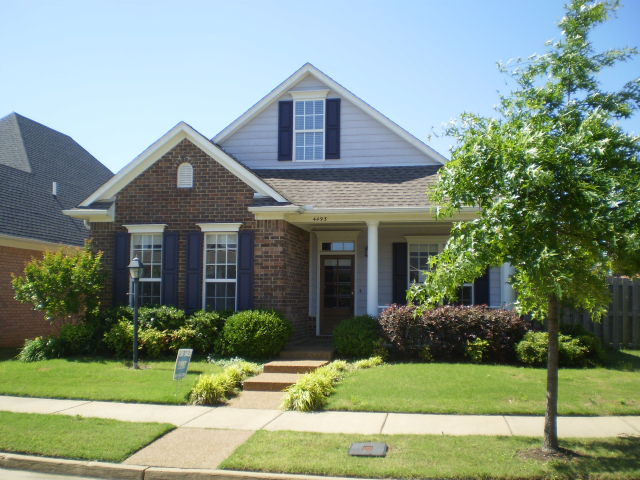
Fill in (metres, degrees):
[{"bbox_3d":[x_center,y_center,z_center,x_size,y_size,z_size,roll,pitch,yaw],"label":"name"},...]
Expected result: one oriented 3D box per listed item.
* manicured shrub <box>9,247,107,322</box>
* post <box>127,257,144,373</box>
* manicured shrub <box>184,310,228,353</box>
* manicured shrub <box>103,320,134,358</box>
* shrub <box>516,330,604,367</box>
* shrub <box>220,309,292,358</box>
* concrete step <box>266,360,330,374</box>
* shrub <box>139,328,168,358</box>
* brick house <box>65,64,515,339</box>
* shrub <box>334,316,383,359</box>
[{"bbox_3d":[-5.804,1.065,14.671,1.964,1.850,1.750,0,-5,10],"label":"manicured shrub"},{"bbox_3d":[-3.549,1.401,12.866,0.280,2.170,0.280,0,-5,9],"label":"post"},{"bbox_3d":[-2.347,1.926,13.822,0.900,0.920,0.850,0,-5,9],"label":"manicured shrub"},{"bbox_3d":[-4.110,2.010,13.575,0.643,0.732,0.650,0,-5,10],"label":"manicured shrub"},{"bbox_3d":[4.467,2.029,12.386,1.565,0.684,1.050,0,-5,10],"label":"shrub"},{"bbox_3d":[-1.296,1.875,13.302,1.480,0.927,1.350,0,-5,10],"label":"shrub"},{"bbox_3d":[-0.489,2.683,13.977,1.160,0.145,1.050,0,-5,9],"label":"concrete step"},{"bbox_3d":[-3.428,2.127,13.697,0.600,0.620,0.580,0,-5,9],"label":"shrub"},{"bbox_3d":[0.183,-0.646,19.803,9.900,7.200,12.000,0,-5,10],"label":"brick house"},{"bbox_3d":[0.766,1.990,13.672,1.000,0.900,0.950,0,-5,9],"label":"shrub"}]

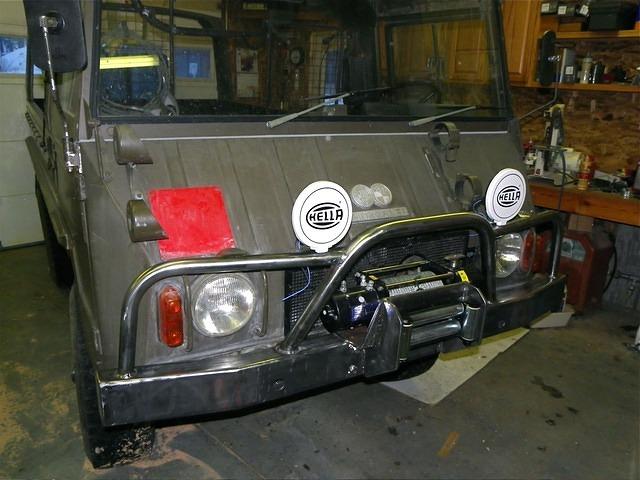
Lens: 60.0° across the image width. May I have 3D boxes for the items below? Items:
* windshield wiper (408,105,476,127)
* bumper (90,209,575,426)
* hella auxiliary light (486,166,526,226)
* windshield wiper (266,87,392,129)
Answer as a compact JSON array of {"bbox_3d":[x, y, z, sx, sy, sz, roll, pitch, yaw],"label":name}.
[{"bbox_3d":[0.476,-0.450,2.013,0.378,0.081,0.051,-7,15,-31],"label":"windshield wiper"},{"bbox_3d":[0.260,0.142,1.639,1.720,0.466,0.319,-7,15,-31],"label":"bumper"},{"bbox_3d":[0.562,-0.130,1.726,0.171,0.194,0.074,-7,15,-31],"label":"hella auxiliary light"},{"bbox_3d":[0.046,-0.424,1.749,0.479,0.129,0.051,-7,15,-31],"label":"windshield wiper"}]

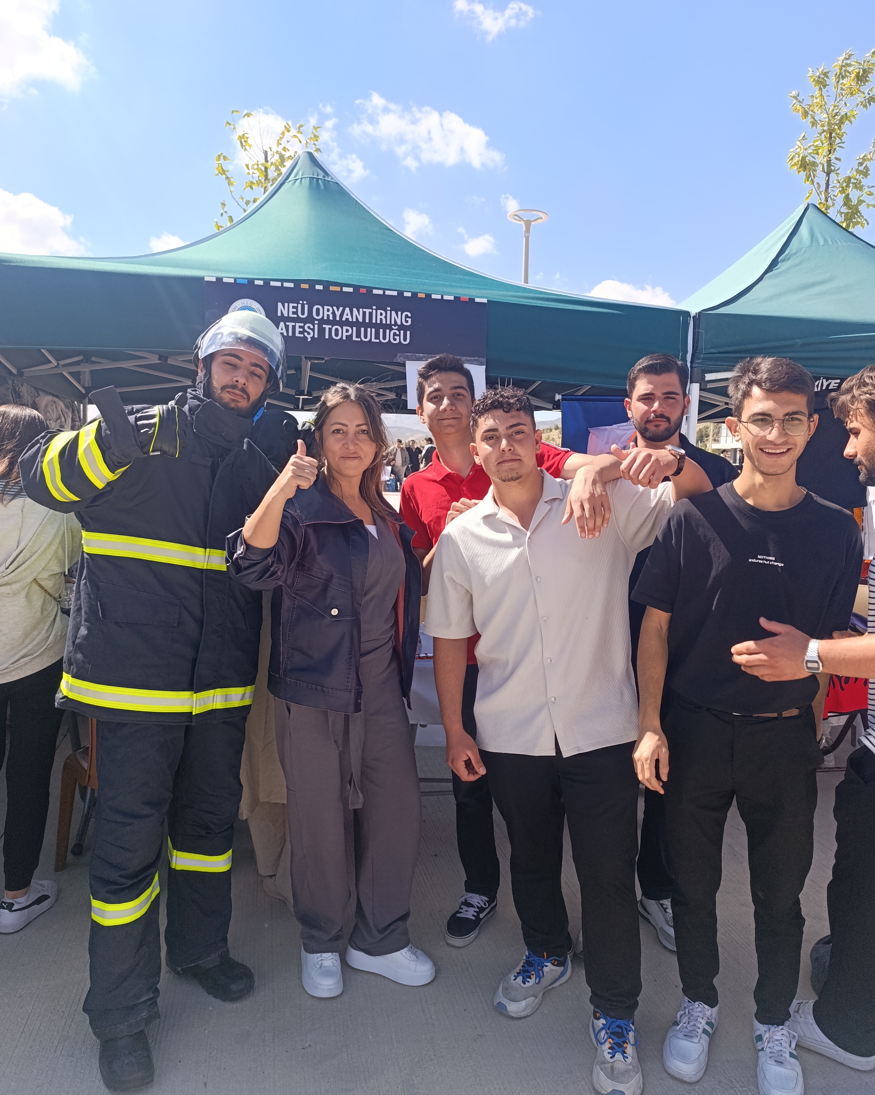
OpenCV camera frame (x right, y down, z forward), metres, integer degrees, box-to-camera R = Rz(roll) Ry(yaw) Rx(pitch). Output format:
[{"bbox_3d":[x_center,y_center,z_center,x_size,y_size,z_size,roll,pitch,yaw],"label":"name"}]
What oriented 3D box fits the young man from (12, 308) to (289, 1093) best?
[{"bbox_3d":[-0.732,0.355,2.004,0.700,1.860,0.540,-2,7,-25],"label":"young man"}]

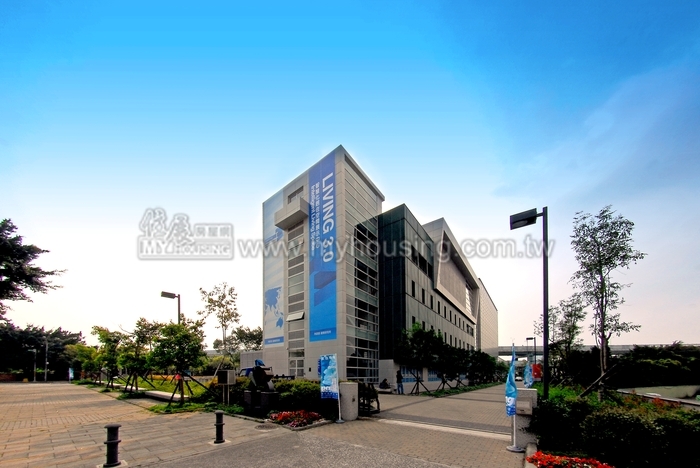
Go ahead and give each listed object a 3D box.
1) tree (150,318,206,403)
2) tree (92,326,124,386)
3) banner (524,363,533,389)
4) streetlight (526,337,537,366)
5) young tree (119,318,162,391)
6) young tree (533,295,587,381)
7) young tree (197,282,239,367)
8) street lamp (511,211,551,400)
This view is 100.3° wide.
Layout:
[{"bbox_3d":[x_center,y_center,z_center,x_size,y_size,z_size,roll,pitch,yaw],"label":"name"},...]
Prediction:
[{"bbox_3d":[-8.519,6.334,14.500,2.800,4.200,2.700,0,-11,0],"label":"tree"},{"bbox_3d":[-22.338,11.377,27.000,3.000,5.700,2.900,0,-11,0],"label":"tree"},{"bbox_3d":[10.291,8.144,16.800,0.500,1.450,0.200,-7,-13,31],"label":"banner"},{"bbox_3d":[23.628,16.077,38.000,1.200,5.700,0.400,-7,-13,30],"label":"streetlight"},{"bbox_3d":[-15.072,8.705,21.000,3.100,5.200,3.000,0,-11,0],"label":"young tree"},{"bbox_3d":[16.586,8.273,23.000,4.000,7.000,3.700,0,-11,0],"label":"young tree"},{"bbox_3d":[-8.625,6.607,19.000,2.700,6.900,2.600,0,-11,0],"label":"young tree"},{"bbox_3d":[5.180,2.129,8.400,1.000,6.000,0.400,-7,-10,39],"label":"street lamp"}]

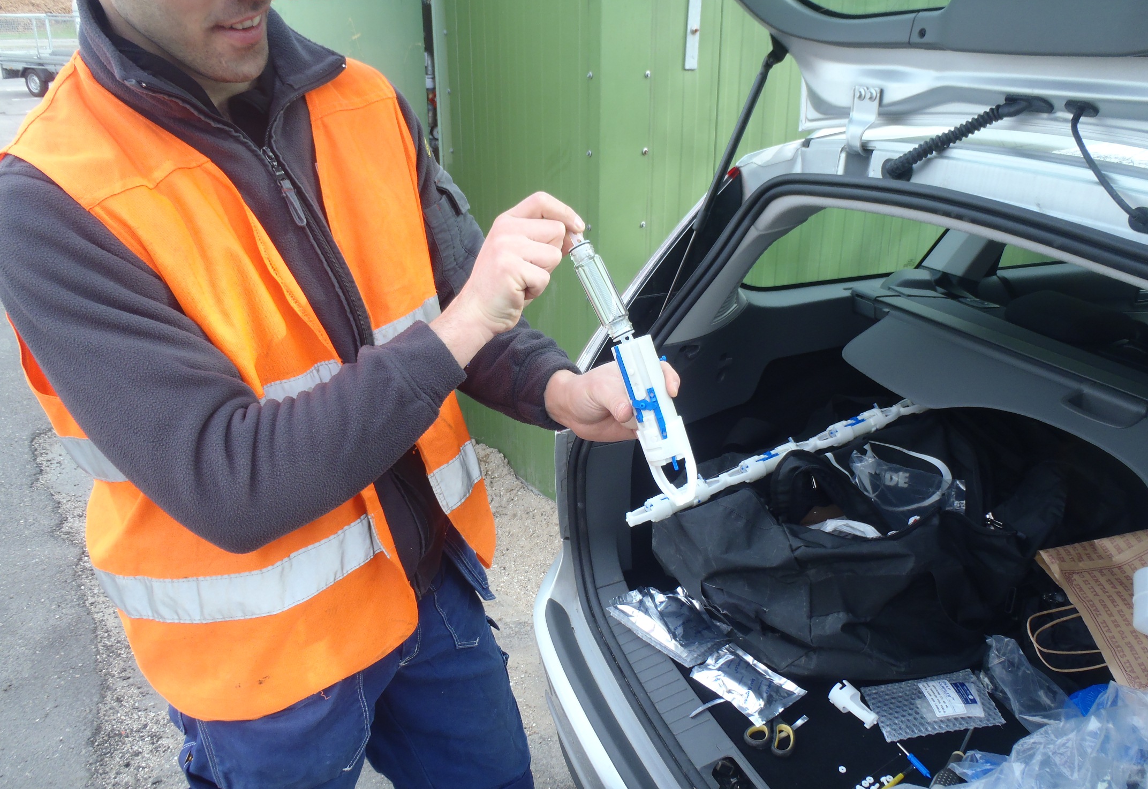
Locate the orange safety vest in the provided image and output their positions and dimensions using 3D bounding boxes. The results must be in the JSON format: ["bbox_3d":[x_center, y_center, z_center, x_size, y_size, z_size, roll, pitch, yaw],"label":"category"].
[{"bbox_3d":[-0.308,-0.047,1.072,0.340,0.660,0.470,12,24,30],"label":"orange safety vest"}]

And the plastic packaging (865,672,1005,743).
[{"bbox_3d":[0.574,0.498,1.484,0.205,0.020,0.130,-4,21,-9],"label":"plastic packaging"}]

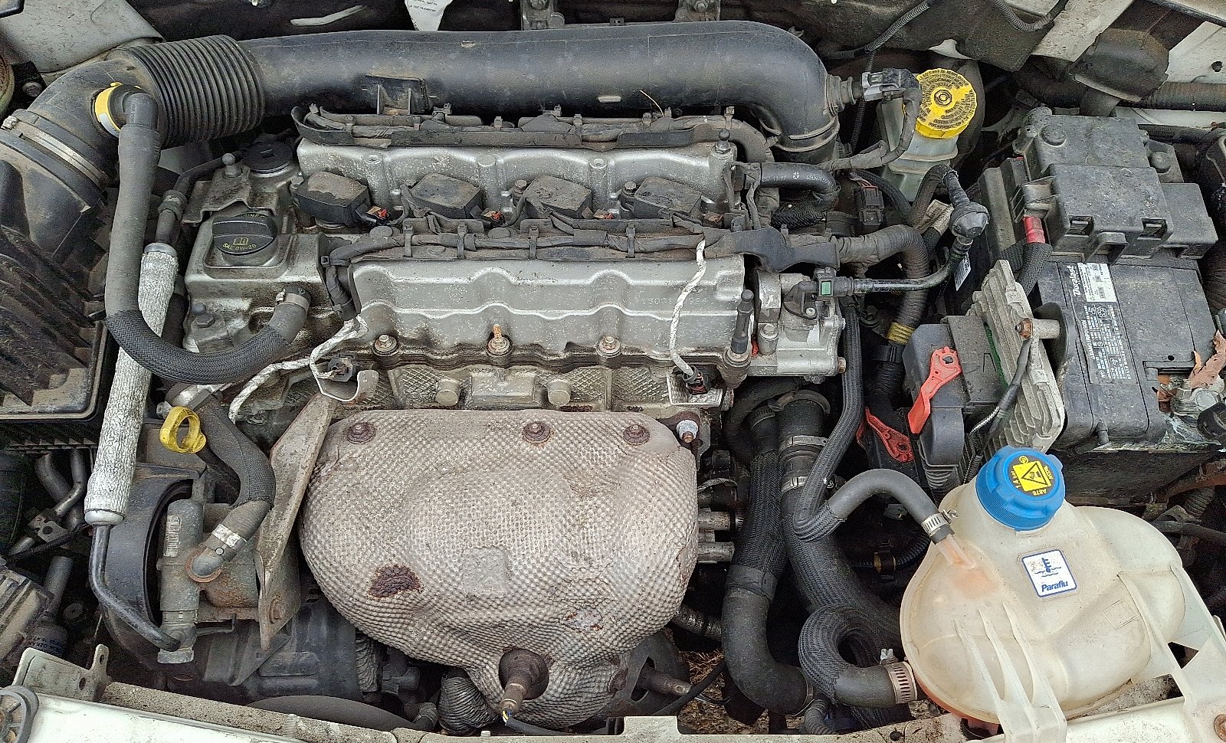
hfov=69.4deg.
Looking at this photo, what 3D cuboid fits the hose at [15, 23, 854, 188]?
[{"bbox_3d":[-0.160,-0.231,0.878,0.760,0.130,0.185,0,64,0],"label":"hose"}]

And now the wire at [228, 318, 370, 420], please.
[{"bbox_3d":[-0.275,-0.003,0.775,0.140,0.100,0.065,0,64,0],"label":"wire"}]

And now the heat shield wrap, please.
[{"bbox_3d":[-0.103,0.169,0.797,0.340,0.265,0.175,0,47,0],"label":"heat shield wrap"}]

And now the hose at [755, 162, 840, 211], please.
[{"bbox_3d":[0.173,-0.175,0.830,0.080,0.050,0.035,0,64,0],"label":"hose"}]

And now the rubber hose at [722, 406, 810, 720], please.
[{"bbox_3d":[0.133,0.175,0.816,0.082,0.065,0.300,0,64,0],"label":"rubber hose"}]

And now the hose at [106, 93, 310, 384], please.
[{"bbox_3d":[-0.338,-0.098,0.776,0.170,0.140,0.230,0,64,0],"label":"hose"}]

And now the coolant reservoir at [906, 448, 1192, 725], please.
[{"bbox_3d":[0.352,0.180,0.711,0.235,0.205,0.195,0,64,0],"label":"coolant reservoir"}]

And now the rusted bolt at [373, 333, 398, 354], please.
[{"bbox_3d":[-0.195,-0.023,0.760,0.023,0.015,0.023,0,45,0],"label":"rusted bolt"}]

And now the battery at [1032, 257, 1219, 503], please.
[{"bbox_3d":[0.533,-0.016,1.003,0.175,0.190,0.278,0,64,0],"label":"battery"}]

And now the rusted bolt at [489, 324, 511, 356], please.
[{"bbox_3d":[-0.097,-0.026,0.755,0.021,0.031,0.021,0,45,0],"label":"rusted bolt"}]

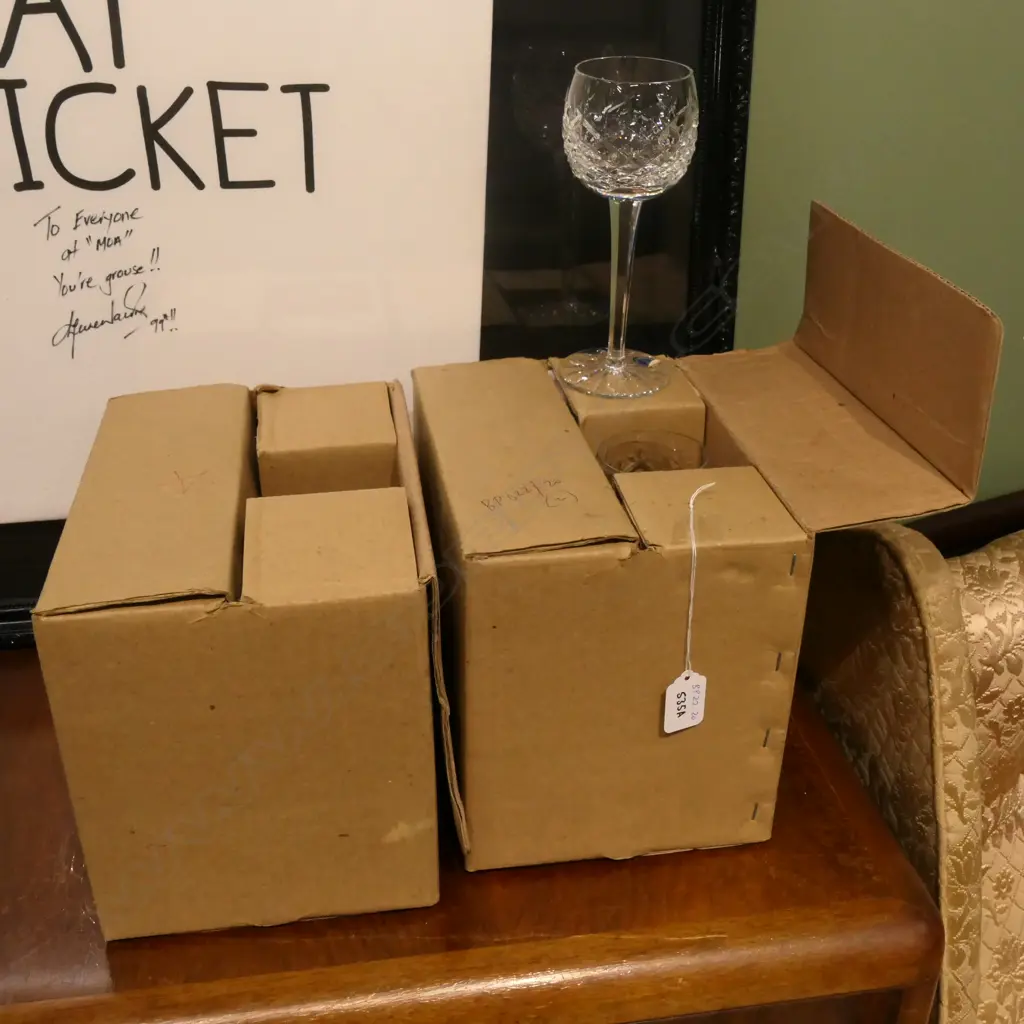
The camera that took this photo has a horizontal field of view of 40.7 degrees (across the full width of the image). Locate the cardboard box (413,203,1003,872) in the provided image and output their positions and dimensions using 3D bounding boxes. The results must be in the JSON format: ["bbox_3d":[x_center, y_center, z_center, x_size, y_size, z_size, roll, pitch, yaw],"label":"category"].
[{"bbox_3d":[0.086,-0.002,0.836,0.265,0.309,0.257,-4,28,-8],"label":"cardboard box"}]

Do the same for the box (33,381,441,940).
[{"bbox_3d":[-0.142,0.071,0.807,0.187,0.205,0.257,-3,28,-7],"label":"box"}]

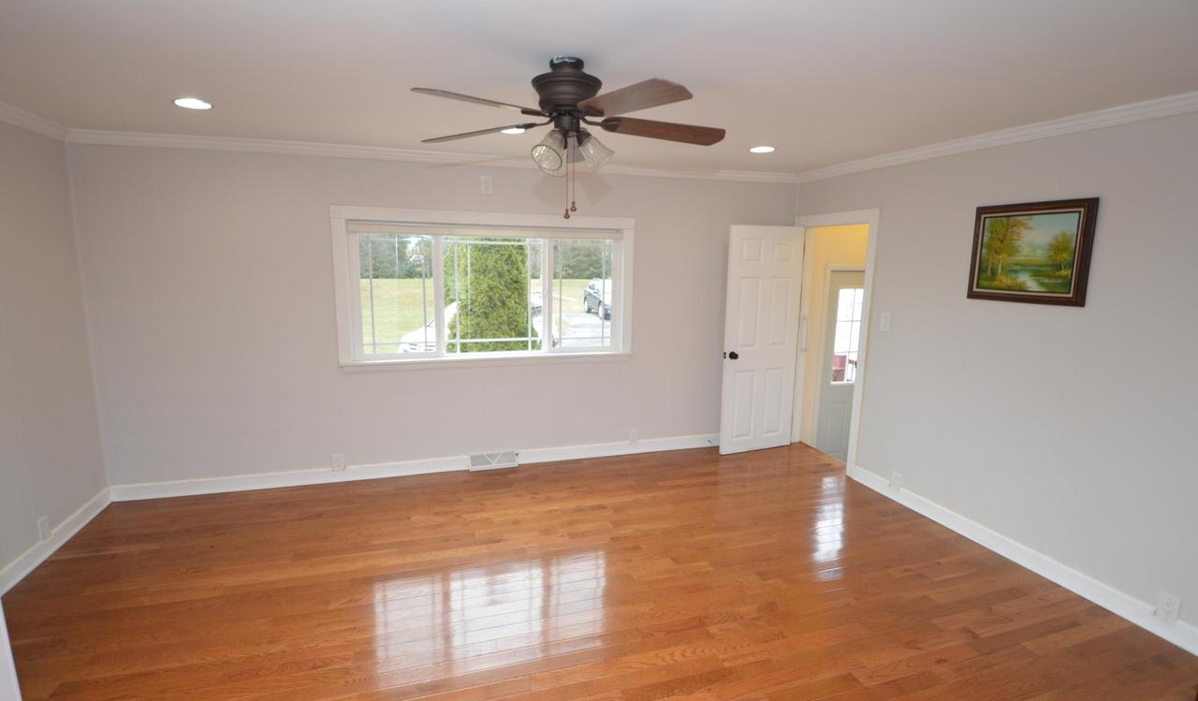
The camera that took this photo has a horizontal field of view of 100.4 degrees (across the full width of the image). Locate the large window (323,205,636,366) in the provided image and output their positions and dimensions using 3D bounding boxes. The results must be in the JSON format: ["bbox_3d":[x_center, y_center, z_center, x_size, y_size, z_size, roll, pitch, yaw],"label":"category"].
[{"bbox_3d":[-0.828,-0.498,3.995,2.300,1.160,0.120,-2,10,-15],"label":"large window"}]

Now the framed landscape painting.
[{"bbox_3d":[2.402,-0.545,2.805,0.045,0.545,0.640,-2,10,-15],"label":"framed landscape painting"}]

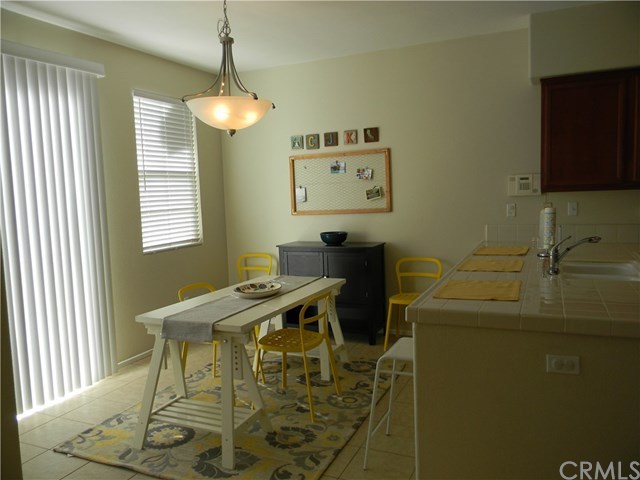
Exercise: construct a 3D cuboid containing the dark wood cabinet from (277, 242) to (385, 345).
[{"bbox_3d":[0.129,0.499,5.108,1.000,0.902,0.400,0,5,25],"label":"dark wood cabinet"}]

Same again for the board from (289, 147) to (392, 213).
[{"bbox_3d":[0.192,-0.564,5.179,1.080,0.610,0.035,0,5,25],"label":"board"}]

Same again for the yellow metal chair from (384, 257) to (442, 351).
[{"bbox_3d":[0.848,0.572,4.671,0.460,0.777,0.500,0,5,25],"label":"yellow metal chair"}]

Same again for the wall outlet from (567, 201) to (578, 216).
[{"bbox_3d":[2.116,-0.256,4.326,0.073,0.117,0.012,0,5,25],"label":"wall outlet"}]

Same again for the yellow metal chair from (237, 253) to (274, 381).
[{"bbox_3d":[-0.772,0.568,5.428,0.460,0.777,0.500,0,5,25],"label":"yellow metal chair"}]

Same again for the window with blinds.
[{"bbox_3d":[-1.448,-0.638,4.994,0.080,1.460,0.850,0,5,25],"label":"window with blinds"}]

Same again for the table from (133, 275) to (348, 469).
[{"bbox_3d":[-0.402,0.738,3.593,0.750,0.727,1.820,0,5,25],"label":"table"}]

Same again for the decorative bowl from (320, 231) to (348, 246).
[{"bbox_3d":[0.142,-0.004,5.003,0.285,0.116,0.285,-2,5,0],"label":"decorative bowl"}]

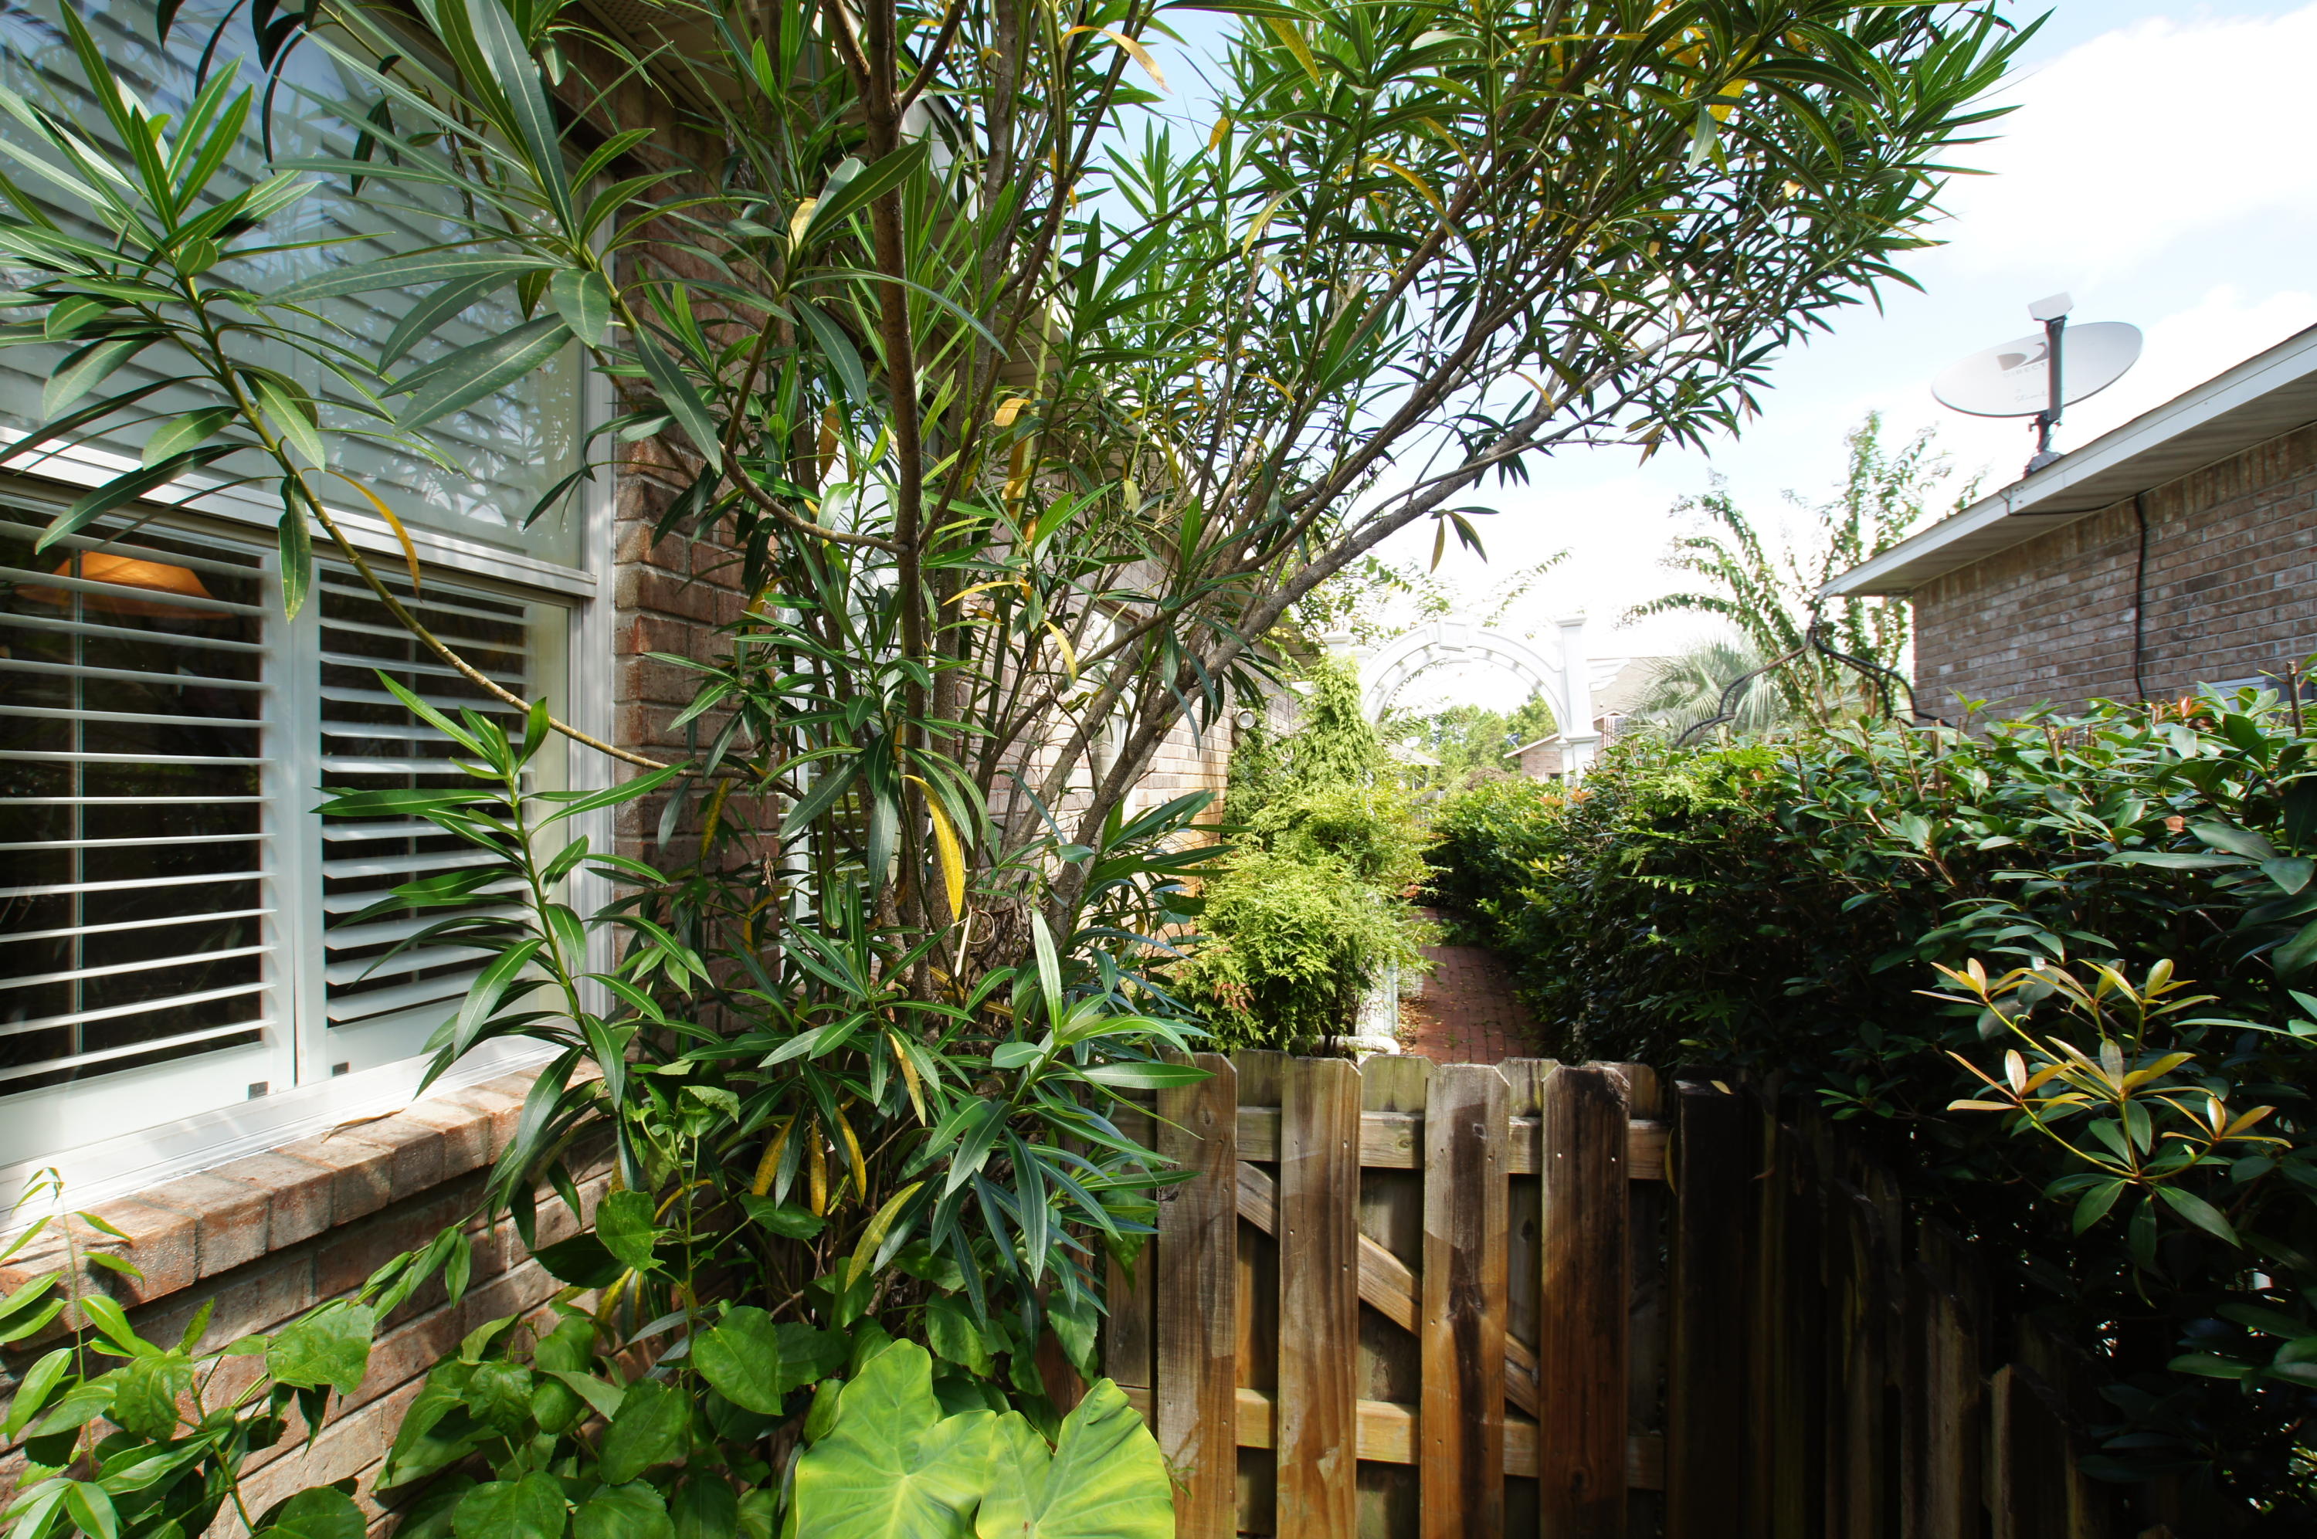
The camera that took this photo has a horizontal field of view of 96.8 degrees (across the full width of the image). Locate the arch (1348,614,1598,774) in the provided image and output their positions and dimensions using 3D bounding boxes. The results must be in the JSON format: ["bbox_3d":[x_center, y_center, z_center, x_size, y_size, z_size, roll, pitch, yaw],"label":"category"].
[{"bbox_3d":[1.817,0.342,5.973,1.470,2.318,0.850,-3,-2,15],"label":"arch"}]

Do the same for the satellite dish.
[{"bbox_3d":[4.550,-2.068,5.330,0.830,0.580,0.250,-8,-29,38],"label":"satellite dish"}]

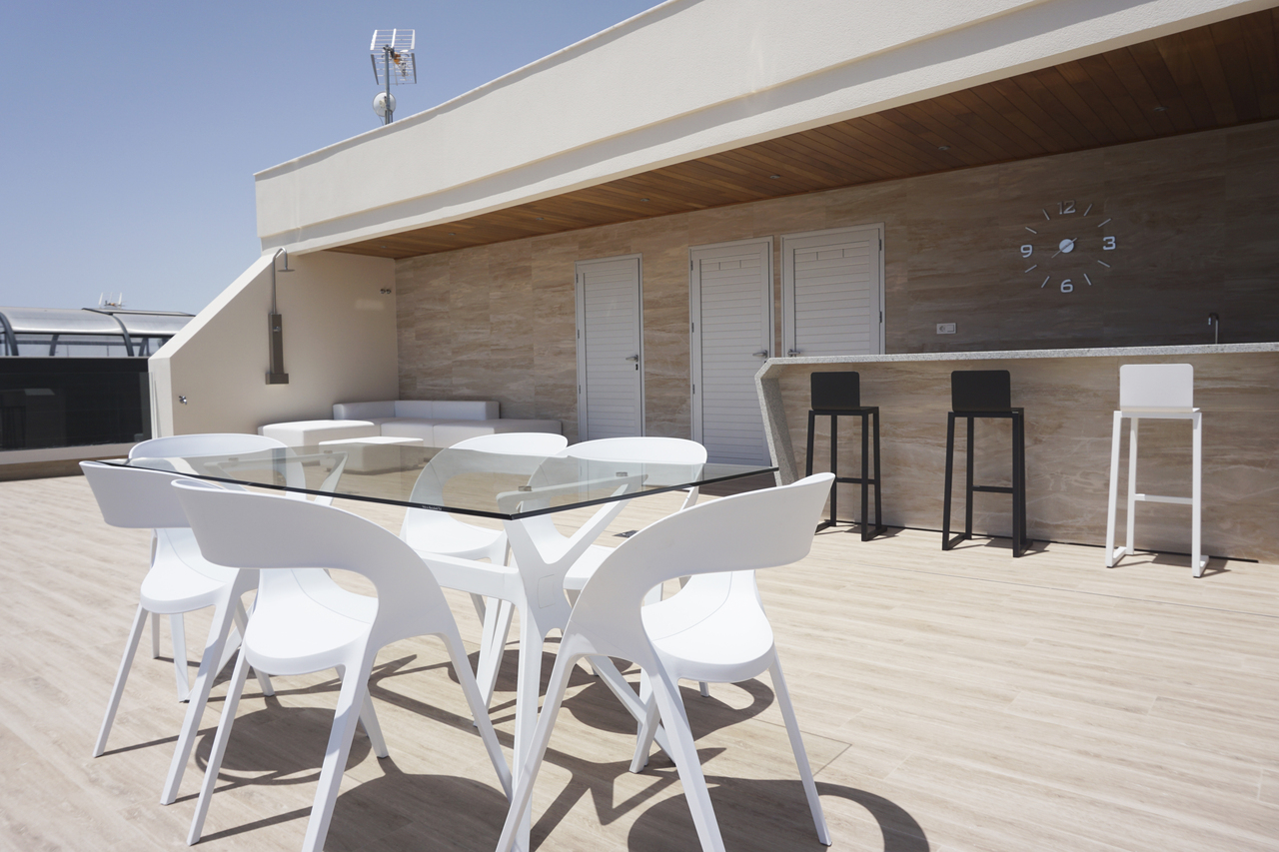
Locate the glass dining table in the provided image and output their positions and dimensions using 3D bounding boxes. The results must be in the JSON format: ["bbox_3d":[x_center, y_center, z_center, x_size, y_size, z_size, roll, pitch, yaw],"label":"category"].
[{"bbox_3d":[-0.679,0.481,2.497,1.964,0.738,0.914,2,4,40],"label":"glass dining table"}]

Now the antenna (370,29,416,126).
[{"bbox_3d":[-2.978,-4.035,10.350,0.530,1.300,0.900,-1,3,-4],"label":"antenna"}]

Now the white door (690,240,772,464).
[{"bbox_3d":[0.905,-0.685,8.435,0.966,2.251,0.080,1,4,37],"label":"white door"}]

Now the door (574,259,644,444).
[{"bbox_3d":[-0.329,-0.713,9.358,0.955,2.251,0.080,1,4,37],"label":"door"}]

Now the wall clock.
[{"bbox_3d":[3.288,-1.380,6.574,0.677,0.703,0.035,1,4,37],"label":"wall clock"}]

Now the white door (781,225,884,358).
[{"bbox_3d":[1.760,-0.666,7.796,1.006,2.251,0.080,1,4,37],"label":"white door"}]

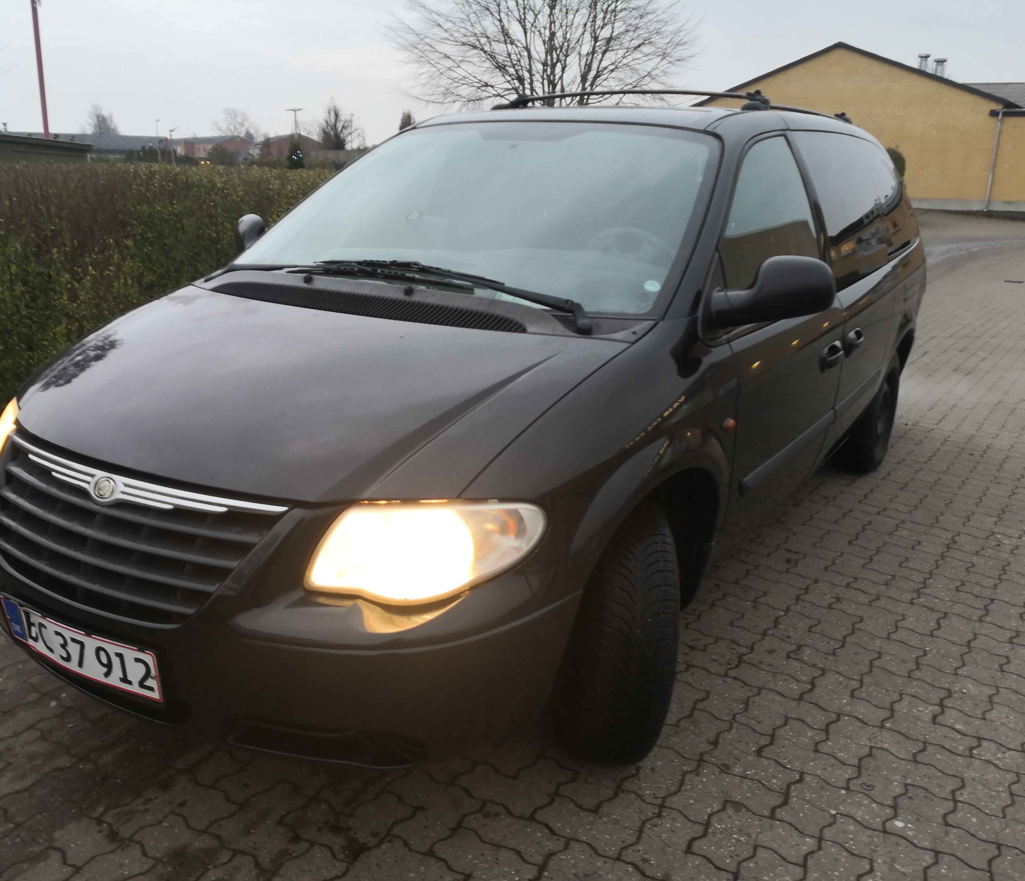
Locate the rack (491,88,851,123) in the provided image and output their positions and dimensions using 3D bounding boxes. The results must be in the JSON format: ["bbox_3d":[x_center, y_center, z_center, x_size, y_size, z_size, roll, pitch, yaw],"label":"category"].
[{"bbox_3d":[0.849,-1.530,4.331,1.190,0.120,2.050,11,18,30],"label":"rack"}]

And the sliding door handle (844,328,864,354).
[{"bbox_3d":[1.292,-0.363,3.444,0.060,0.075,0.190,11,18,30],"label":"sliding door handle"}]

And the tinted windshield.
[{"bbox_3d":[-0.141,-0.756,2.872,1.570,0.150,1.000,11,49,30],"label":"tinted windshield"}]

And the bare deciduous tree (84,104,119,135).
[{"bbox_3d":[-64.549,-48.628,143.853,6.000,9.000,6.000,-5,17,-23],"label":"bare deciduous tree"}]

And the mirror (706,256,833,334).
[{"bbox_3d":[0.685,-0.382,2.408,0.290,0.205,0.190,11,18,30],"label":"mirror"}]

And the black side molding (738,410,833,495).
[{"bbox_3d":[0.913,0.024,2.977,0.028,0.060,1.060,10,17,28],"label":"black side molding"}]

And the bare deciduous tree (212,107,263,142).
[{"bbox_3d":[-24.201,-25.494,80.675,4.700,7.900,4.700,-3,16,-16],"label":"bare deciduous tree"}]

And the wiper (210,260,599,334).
[{"bbox_3d":[-0.359,-0.439,2.612,1.390,0.120,0.210,11,18,29],"label":"wiper"}]

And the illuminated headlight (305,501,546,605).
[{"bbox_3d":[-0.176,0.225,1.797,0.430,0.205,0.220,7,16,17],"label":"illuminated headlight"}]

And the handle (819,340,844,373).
[{"bbox_3d":[1.147,-0.300,3.314,0.055,0.090,0.220,11,18,29],"label":"handle"}]

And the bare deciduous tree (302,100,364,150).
[{"bbox_3d":[-14.237,-24.396,72.706,4.600,4.900,4.600,-1,16,-11],"label":"bare deciduous tree"}]

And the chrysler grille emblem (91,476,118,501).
[{"bbox_3d":[-0.855,0.100,1.922,0.063,0.062,0.018,11,-7,29],"label":"chrysler grille emblem"}]

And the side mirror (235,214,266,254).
[{"bbox_3d":[-0.951,-0.755,3.485,0.270,0.195,0.145,11,18,29],"label":"side mirror"}]

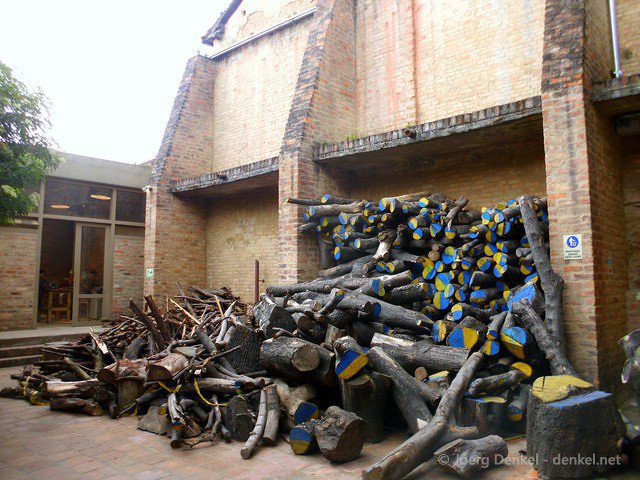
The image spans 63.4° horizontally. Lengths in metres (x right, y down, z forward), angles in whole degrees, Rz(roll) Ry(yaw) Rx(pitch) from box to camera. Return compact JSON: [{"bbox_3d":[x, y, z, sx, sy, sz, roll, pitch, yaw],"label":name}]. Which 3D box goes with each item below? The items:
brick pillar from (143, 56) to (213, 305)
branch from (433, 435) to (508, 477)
[{"bbox_3d":[-3.845,-1.402,14.269,0.515,7.690,1.740,-4,-6,42],"label":"brick pillar"},{"bbox_3d":[1.196,1.686,4.098,0.500,0.215,0.270,1,-5,-20],"label":"branch"}]

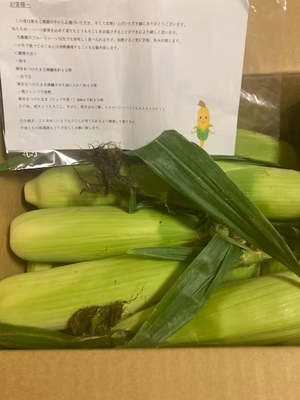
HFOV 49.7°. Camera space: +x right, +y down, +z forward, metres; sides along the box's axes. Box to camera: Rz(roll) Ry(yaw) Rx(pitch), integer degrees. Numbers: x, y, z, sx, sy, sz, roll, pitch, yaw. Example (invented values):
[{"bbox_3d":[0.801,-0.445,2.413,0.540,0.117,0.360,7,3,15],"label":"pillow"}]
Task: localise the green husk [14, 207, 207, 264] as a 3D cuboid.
[{"bbox_3d":[-0.051,0.039,0.367,0.215,0.061,0.062,0,55,0],"label":"green husk"}]

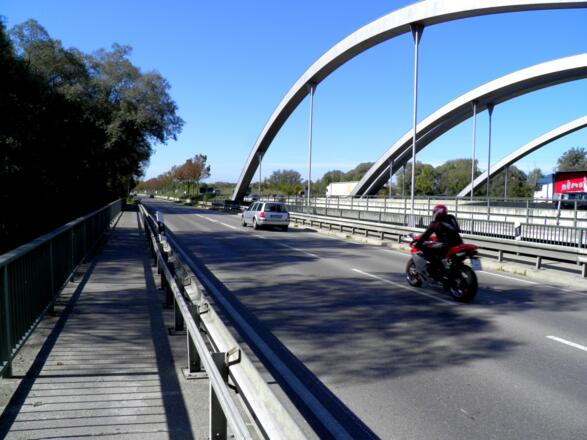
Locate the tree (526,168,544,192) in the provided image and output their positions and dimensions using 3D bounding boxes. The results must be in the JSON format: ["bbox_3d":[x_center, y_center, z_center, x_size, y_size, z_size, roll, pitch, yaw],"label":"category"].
[{"bbox_3d":[48.381,-7.405,95.000,3.700,5.800,3.700,1,3,0],"label":"tree"}]

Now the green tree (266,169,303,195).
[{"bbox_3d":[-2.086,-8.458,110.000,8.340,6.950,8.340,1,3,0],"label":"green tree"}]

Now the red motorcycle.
[{"bbox_3d":[2.770,0.850,9.001,0.720,1.130,2.030,0,3,-19],"label":"red motorcycle"}]

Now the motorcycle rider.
[{"bbox_3d":[2.753,0.403,8.918,0.640,1.280,0.880,0,3,-19],"label":"motorcycle rider"}]

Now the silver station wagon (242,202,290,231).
[{"bbox_3d":[-1.714,-0.298,26.762,1.740,1.480,4.500,0,3,-19],"label":"silver station wagon"}]

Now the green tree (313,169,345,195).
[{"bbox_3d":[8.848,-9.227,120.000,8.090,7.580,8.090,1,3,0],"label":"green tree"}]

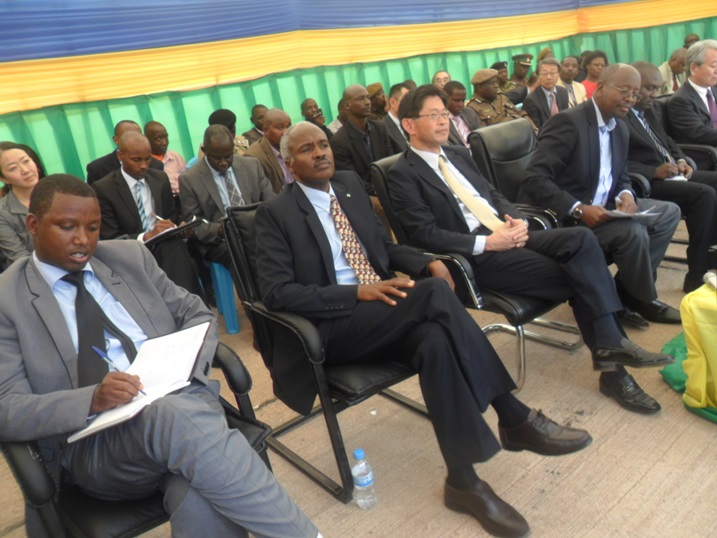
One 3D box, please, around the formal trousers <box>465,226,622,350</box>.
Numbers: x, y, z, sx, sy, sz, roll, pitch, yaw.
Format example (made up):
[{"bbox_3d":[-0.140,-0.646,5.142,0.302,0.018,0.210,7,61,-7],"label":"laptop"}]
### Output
[{"bbox_3d":[0.752,0.098,2.508,0.800,0.590,0.450,7,24,36],"label":"formal trousers"}]

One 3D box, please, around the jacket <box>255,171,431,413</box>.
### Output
[{"bbox_3d":[-0.054,0.070,2.014,0.560,0.800,0.470,-22,22,-31],"label":"jacket"}]

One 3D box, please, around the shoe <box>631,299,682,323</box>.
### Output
[{"bbox_3d":[1.595,0.217,2.948,0.285,0.110,0.100,2,21,25],"label":"shoe"}]

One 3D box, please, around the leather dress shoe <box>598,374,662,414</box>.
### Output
[{"bbox_3d":[1.122,0.497,2.306,0.100,0.105,0.275,-19,23,-32],"label":"leather dress shoe"}]

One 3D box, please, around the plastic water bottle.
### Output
[{"bbox_3d":[0.015,0.713,1.917,0.066,0.210,0.066,-6,19,2],"label":"plastic water bottle"}]

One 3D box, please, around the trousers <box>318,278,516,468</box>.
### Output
[{"bbox_3d":[0.160,0.343,2.011,0.790,0.590,0.460,12,27,44],"label":"trousers"}]

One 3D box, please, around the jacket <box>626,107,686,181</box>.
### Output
[{"bbox_3d":[1.539,-0.675,3.053,0.530,0.600,0.460,-22,21,-30],"label":"jacket"}]

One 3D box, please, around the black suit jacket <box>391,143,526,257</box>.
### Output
[{"bbox_3d":[0.446,-0.261,2.542,0.550,0.580,0.480,-19,20,-23],"label":"black suit jacket"}]

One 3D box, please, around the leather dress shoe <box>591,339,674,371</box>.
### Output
[{"bbox_3d":[0.988,0.316,2.034,0.100,0.105,0.290,-25,4,-36],"label":"leather dress shoe"}]

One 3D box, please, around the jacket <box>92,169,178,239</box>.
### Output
[{"bbox_3d":[-1.117,-0.223,3.092,0.510,0.590,0.440,-22,22,-31],"label":"jacket"}]

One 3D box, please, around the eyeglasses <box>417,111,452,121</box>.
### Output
[{"bbox_3d":[0.297,-0.652,2.390,0.140,0.045,0.145,-23,22,-33],"label":"eyeglasses"}]

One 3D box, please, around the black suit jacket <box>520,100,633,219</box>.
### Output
[{"bbox_3d":[1.098,-0.473,2.699,0.530,0.600,0.450,-20,21,-27],"label":"black suit jacket"}]

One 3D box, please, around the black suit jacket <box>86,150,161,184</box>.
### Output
[{"bbox_3d":[-1.348,-0.397,3.465,0.500,0.660,0.380,-21,24,-36],"label":"black suit jacket"}]

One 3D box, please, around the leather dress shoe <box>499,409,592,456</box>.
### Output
[{"bbox_3d":[0.527,0.479,1.622,0.290,0.110,0.105,-21,7,43],"label":"leather dress shoe"}]

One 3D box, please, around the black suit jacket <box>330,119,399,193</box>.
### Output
[{"bbox_3d":[0.086,-0.594,3.525,0.500,0.660,0.400,-21,24,-36],"label":"black suit jacket"}]

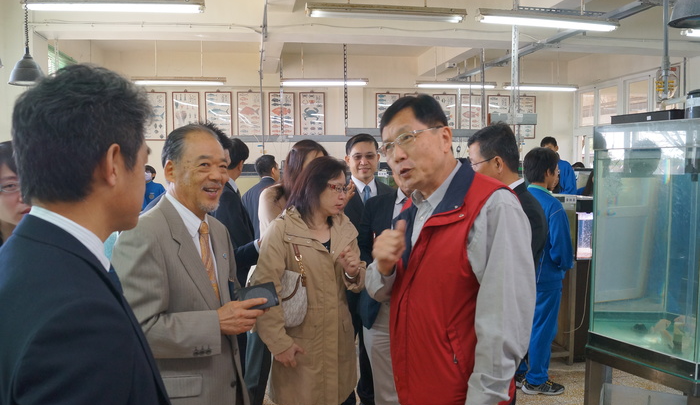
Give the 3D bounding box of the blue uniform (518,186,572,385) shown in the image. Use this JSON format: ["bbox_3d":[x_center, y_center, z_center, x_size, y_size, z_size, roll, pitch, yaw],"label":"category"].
[{"bbox_3d":[1.325,0.566,3.554,0.350,1.377,0.470,-2,4,-12],"label":"blue uniform"}]

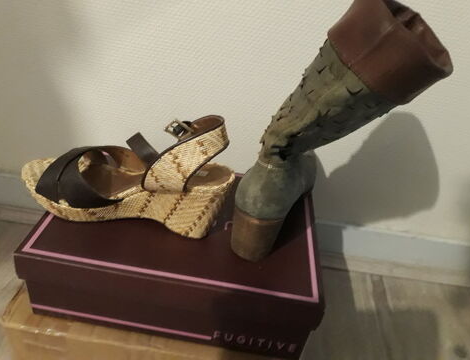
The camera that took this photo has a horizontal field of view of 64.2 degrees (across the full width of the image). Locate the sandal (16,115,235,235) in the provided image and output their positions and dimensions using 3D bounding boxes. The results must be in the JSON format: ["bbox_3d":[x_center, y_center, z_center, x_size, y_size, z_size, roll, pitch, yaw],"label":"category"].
[{"bbox_3d":[-0.123,-0.021,0.418,0.251,0.131,0.090,11,34,2],"label":"sandal"}]

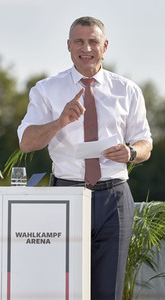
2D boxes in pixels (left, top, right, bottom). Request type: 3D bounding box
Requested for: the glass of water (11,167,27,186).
[{"bbox_3d":[-0.278,0.124,7.450,0.068,0.093,0.068,0,-5,0],"label":"glass of water"}]

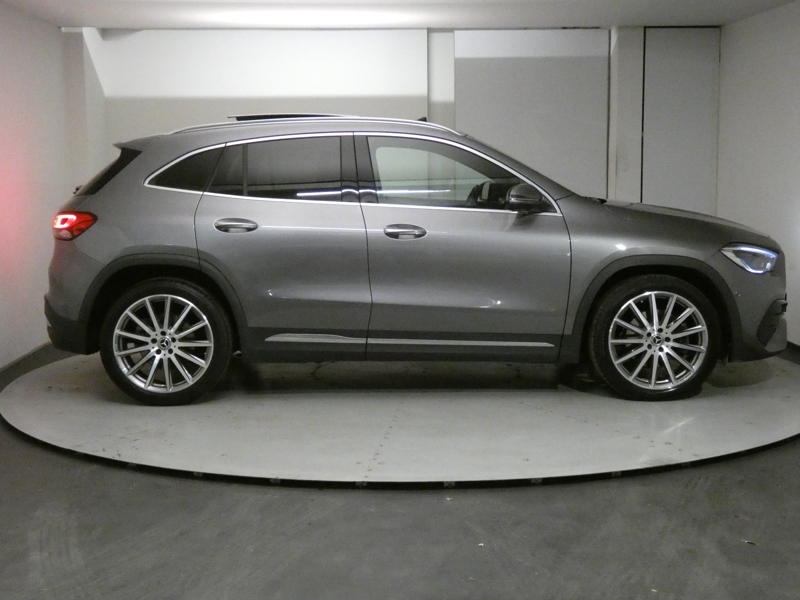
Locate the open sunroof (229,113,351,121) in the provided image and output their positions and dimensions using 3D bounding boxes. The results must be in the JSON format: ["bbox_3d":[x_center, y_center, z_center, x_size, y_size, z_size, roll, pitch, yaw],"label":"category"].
[{"bbox_3d":[-0.677,-1.119,6.898,0.750,0.060,0.900,0,7,0],"label":"open sunroof"}]

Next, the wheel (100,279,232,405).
[{"bbox_3d":[-1.304,0.222,6.230,0.715,0.710,0.240,0,7,0],"label":"wheel"}]

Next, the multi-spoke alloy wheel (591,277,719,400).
[{"bbox_3d":[1.425,0.203,6.245,0.715,0.710,0.240,0,7,0],"label":"multi-spoke alloy wheel"}]

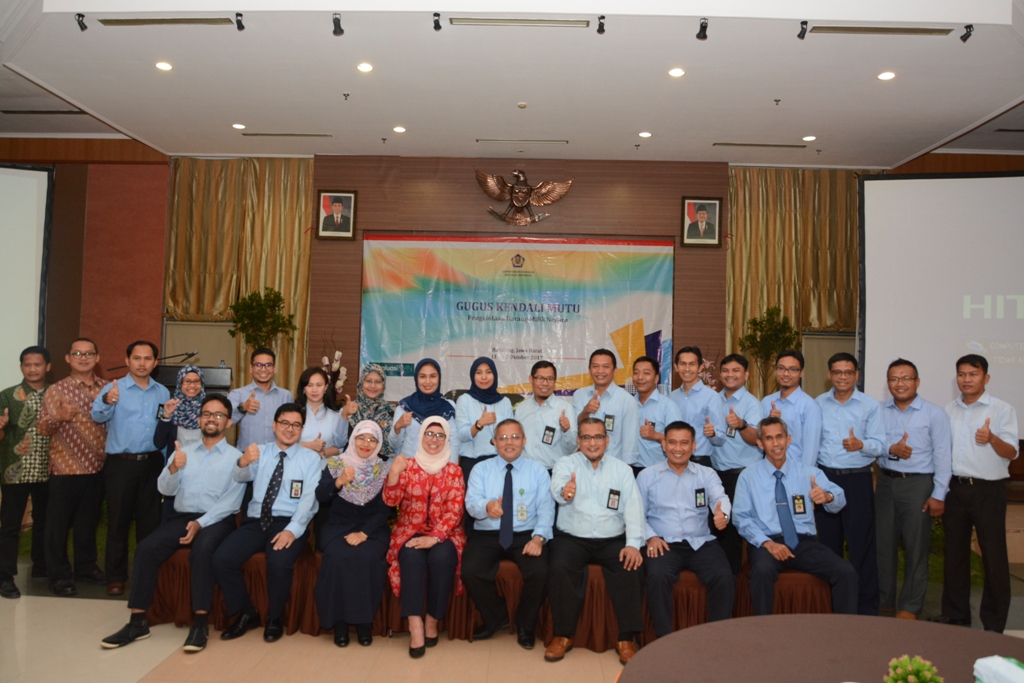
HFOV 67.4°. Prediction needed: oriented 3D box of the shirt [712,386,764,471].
[{"bbox_3d":[1.476,0.572,5.050,0.420,0.560,0.320,1,-2,18],"label":"shirt"}]

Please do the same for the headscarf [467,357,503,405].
[{"bbox_3d":[-0.175,0.256,4.970,0.240,0.310,0.250,1,-2,0],"label":"headscarf"}]

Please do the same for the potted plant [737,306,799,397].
[{"bbox_3d":[2.849,0.557,8.572,0.670,1.900,0.650,1,-2,1],"label":"potted plant"}]

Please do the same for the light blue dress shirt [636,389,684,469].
[{"bbox_3d":[0.966,0.584,5.100,0.410,0.550,0.300,1,-2,22],"label":"light blue dress shirt"}]

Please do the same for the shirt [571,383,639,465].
[{"bbox_3d":[0.602,0.540,5.000,0.450,0.560,0.320,1,-2,9],"label":"shirt"}]

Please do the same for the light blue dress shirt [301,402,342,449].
[{"bbox_3d":[-1.295,0.632,5.220,0.420,0.500,0.290,1,-2,2],"label":"light blue dress shirt"}]

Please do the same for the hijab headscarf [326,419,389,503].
[{"bbox_3d":[-0.925,0.719,4.600,0.380,0.500,0.320,2,-2,-12],"label":"hijab headscarf"}]

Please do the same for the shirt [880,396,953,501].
[{"bbox_3d":[2.578,0.679,4.920,0.470,0.660,0.310,0,-2,38],"label":"shirt"}]

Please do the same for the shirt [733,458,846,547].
[{"bbox_3d":[1.571,0.918,4.380,0.550,0.510,0.370,1,-2,13],"label":"shirt"}]

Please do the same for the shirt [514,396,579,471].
[{"bbox_3d":[0.211,0.590,4.980,0.430,0.520,0.320,1,-2,6],"label":"shirt"}]

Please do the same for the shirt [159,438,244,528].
[{"bbox_3d":[-1.807,0.814,4.500,0.470,0.520,0.370,2,-2,-12],"label":"shirt"}]

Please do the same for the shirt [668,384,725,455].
[{"bbox_3d":[1.244,0.523,5.150,0.440,0.550,0.320,1,-2,22],"label":"shirt"}]

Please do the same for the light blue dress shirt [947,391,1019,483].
[{"bbox_3d":[2.879,0.584,4.720,0.320,0.550,0.460,3,-2,-44],"label":"light blue dress shirt"}]

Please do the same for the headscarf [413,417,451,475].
[{"bbox_3d":[-0.451,0.593,4.380,0.220,0.335,0.260,1,-2,-3],"label":"headscarf"}]

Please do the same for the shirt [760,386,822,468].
[{"bbox_3d":[1.820,0.569,5.020,0.430,0.550,0.300,1,-2,14],"label":"shirt"}]

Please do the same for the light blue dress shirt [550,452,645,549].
[{"bbox_3d":[0.485,0.902,4.360,0.530,0.530,0.410,1,-2,5],"label":"light blue dress shirt"}]

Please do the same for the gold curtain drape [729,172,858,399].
[{"bbox_3d":[3.320,-0.545,8.900,1.720,3.000,0.180,1,-2,2],"label":"gold curtain drape"}]

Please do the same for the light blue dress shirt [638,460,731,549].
[{"bbox_3d":[0.999,0.944,4.450,0.530,0.530,0.380,1,-2,10],"label":"light blue dress shirt"}]

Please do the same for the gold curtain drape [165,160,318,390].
[{"bbox_3d":[-3.187,-0.660,9.050,1.740,3.000,0.180,1,-2,2],"label":"gold curtain drape"}]

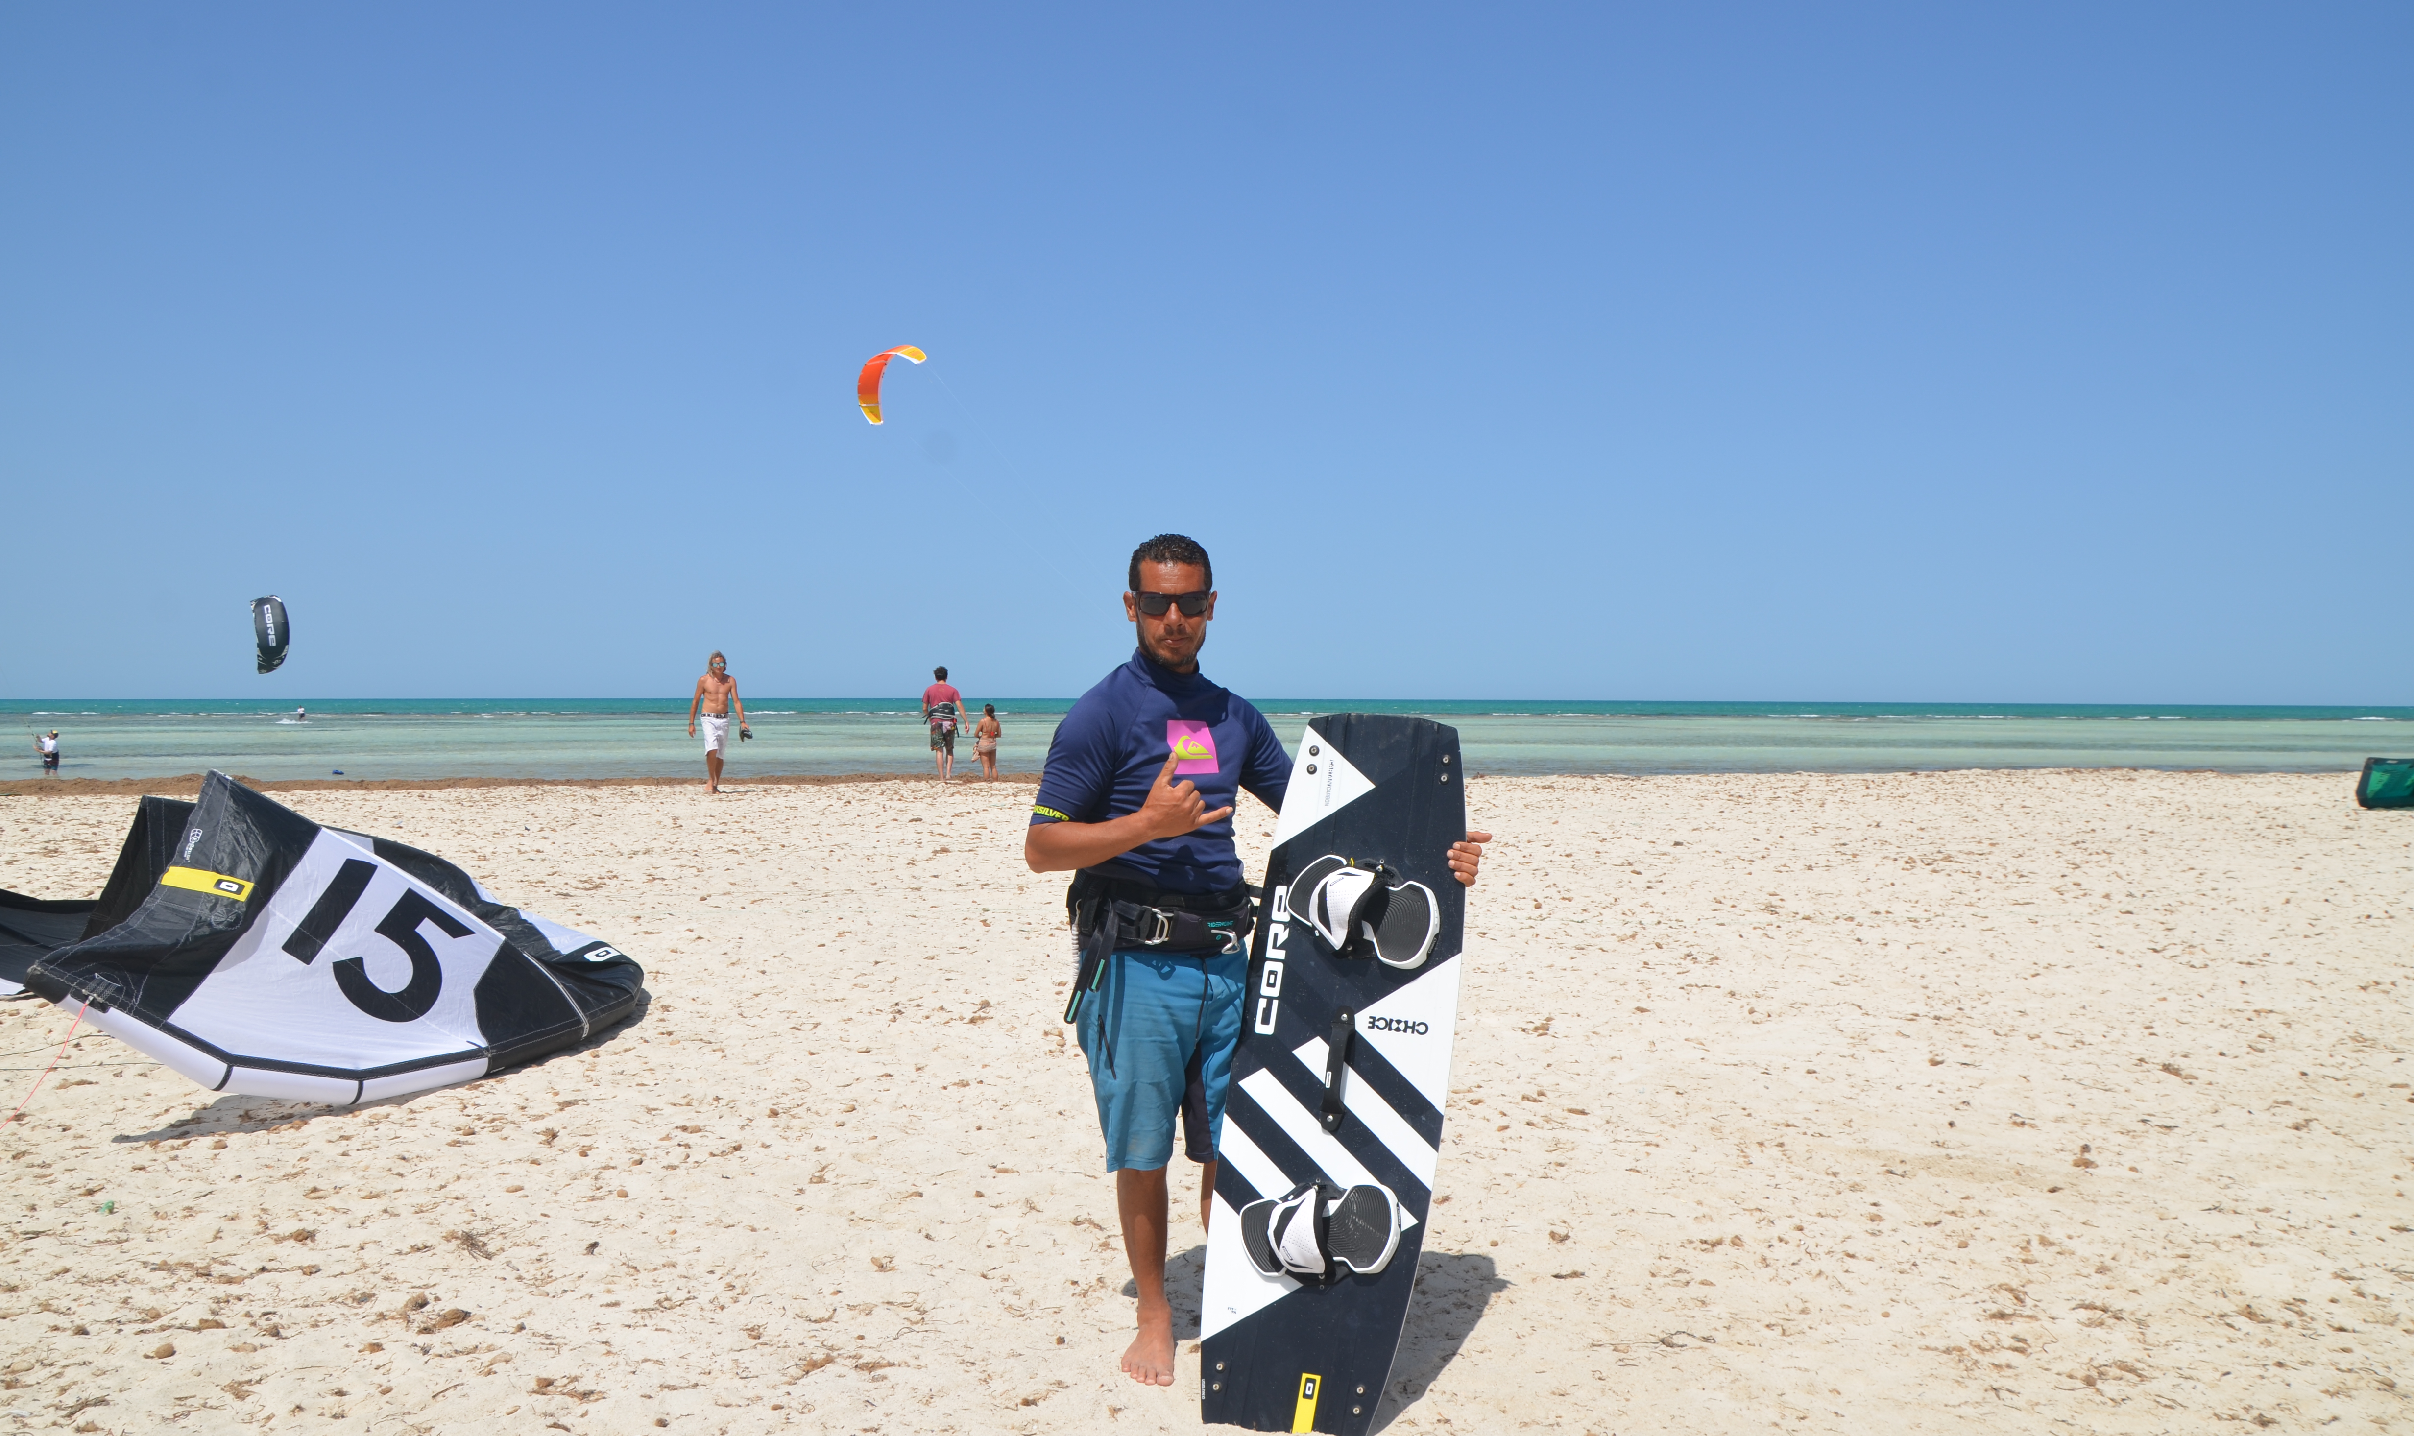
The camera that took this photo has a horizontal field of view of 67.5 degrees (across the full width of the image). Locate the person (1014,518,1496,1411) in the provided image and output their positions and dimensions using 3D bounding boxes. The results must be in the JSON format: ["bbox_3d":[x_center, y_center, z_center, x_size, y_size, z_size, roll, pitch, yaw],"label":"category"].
[{"bbox_3d":[0.100,0.488,3.750,0.930,1.750,0.500,0,1,-7],"label":"person"}]

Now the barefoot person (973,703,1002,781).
[{"bbox_3d":[-3.427,0.393,28.300,0.450,1.250,0.310,0,1,-9],"label":"barefoot person"}]

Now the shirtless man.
[{"bbox_3d":[-6.102,0.059,22.500,0.760,1.780,0.450,0,1,-14],"label":"shirtless man"}]

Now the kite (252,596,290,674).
[{"bbox_3d":[-62.199,-5.484,120.000,2.400,5.200,2.200,0,1,-18],"label":"kite"}]

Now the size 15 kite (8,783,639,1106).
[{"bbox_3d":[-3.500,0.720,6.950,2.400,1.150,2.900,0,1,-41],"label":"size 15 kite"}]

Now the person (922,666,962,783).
[{"bbox_3d":[-4.034,0.100,27.500,0.660,1.760,0.420,0,1,0],"label":"person"}]

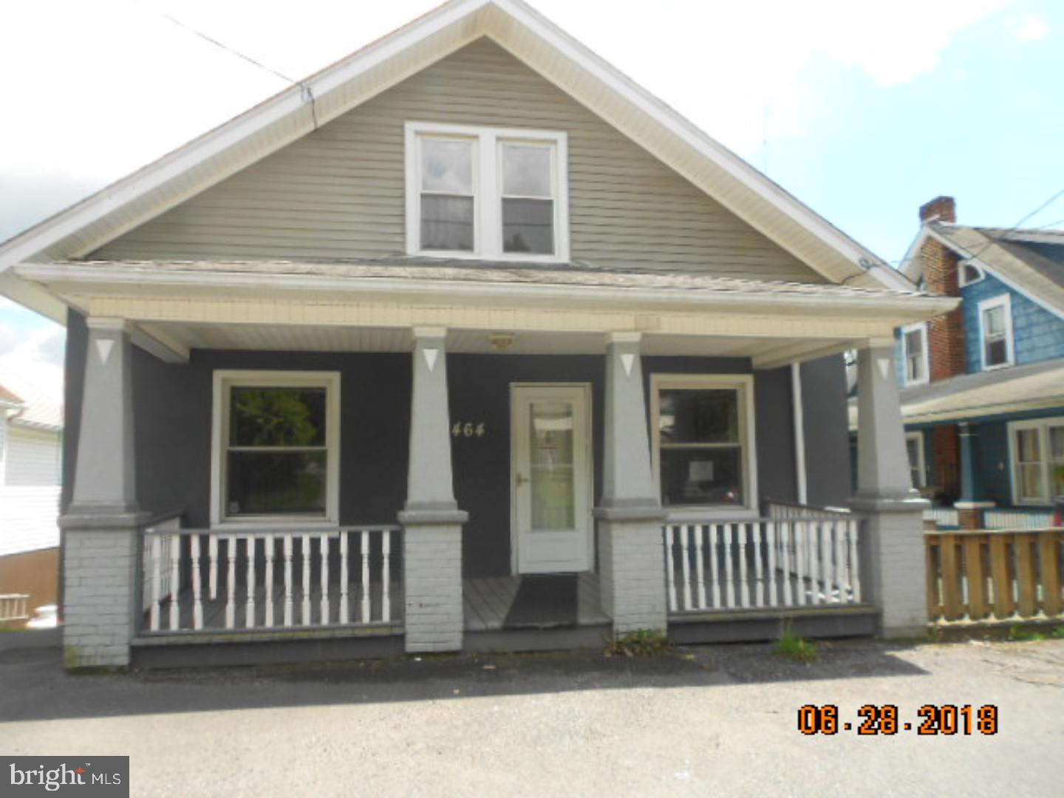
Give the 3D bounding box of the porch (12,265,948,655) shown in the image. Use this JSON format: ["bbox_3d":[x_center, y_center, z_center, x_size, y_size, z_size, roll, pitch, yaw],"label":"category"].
[{"bbox_3d":[-0.171,0.328,7.301,7.200,3.348,2.729,0,-5,-11],"label":"porch"}]

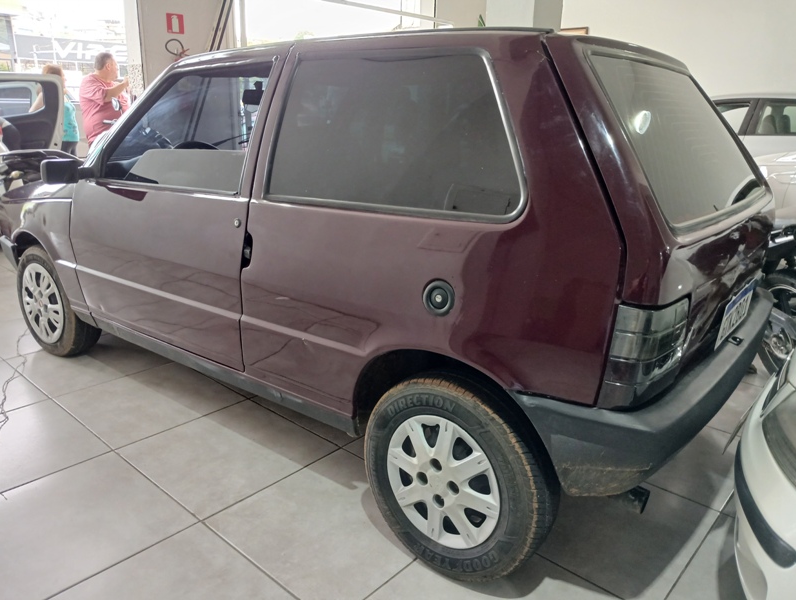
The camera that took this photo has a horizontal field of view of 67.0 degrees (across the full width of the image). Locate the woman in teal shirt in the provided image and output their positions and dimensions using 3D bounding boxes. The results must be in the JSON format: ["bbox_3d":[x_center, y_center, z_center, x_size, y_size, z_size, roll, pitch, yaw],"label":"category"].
[{"bbox_3d":[-3.424,-1.544,6.131,0.422,1.596,0.482,-8,19,-29],"label":"woman in teal shirt"}]

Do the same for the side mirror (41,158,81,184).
[{"bbox_3d":[-1.287,-0.486,2.300,0.078,0.094,0.141,14,21,35],"label":"side mirror"}]

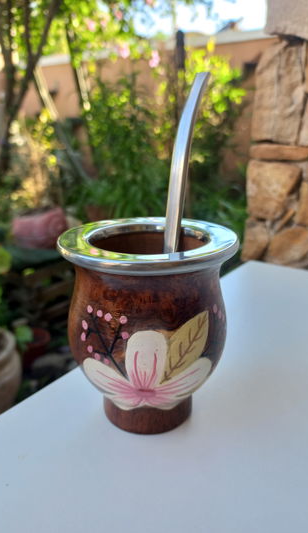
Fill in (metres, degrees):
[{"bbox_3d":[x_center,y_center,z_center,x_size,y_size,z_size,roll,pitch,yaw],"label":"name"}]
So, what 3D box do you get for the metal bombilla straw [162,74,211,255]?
[{"bbox_3d":[0.014,-0.033,0.217,0.014,0.185,0.023,5,-11,25],"label":"metal bombilla straw"}]

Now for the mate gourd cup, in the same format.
[{"bbox_3d":[-0.003,0.032,0.206,0.088,0.098,0.088,0,18,0],"label":"mate gourd cup"}]

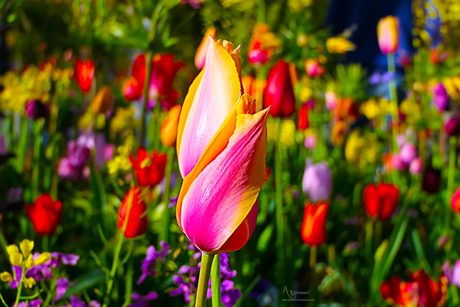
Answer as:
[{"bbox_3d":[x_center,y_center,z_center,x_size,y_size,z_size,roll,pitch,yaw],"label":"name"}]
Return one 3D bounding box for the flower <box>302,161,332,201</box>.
[{"bbox_3d":[0.129,0.042,1.130,0.043,0.058,0.043,0,10,0],"label":"flower"}]

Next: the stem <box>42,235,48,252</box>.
[{"bbox_3d":[-0.269,0.131,1.120,0.008,0.026,0.008,0,8,0],"label":"stem"}]

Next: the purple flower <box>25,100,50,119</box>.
[{"bbox_3d":[-0.402,-0.092,1.600,0.052,0.039,0.052,0,10,0],"label":"purple flower"}]

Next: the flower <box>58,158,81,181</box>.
[{"bbox_3d":[-0.314,0.031,1.500,0.043,0.042,0.043,0,10,0],"label":"flower"}]

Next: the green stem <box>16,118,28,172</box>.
[{"bbox_3d":[-0.500,-0.022,1.850,0.013,0.137,0.013,5,8,0],"label":"green stem"}]

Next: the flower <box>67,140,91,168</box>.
[{"bbox_3d":[-0.316,0.002,1.600,0.048,0.057,0.048,0,8,0],"label":"flower"}]

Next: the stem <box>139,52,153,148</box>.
[{"bbox_3d":[-0.149,-0.093,1.350,0.011,0.171,0.011,4,8,0],"label":"stem"}]

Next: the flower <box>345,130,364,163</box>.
[{"bbox_3d":[0.252,-0.014,1.550,0.041,0.064,0.041,0,8,0],"label":"flower"}]

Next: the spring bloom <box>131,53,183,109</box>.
[{"bbox_3d":[-0.110,-0.109,1.150,0.078,0.083,0.070,0,8,0],"label":"spring bloom"}]

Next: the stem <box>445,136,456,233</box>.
[{"bbox_3d":[0.431,0.061,1.500,0.013,0.190,0.013,3,8,0],"label":"stem"}]

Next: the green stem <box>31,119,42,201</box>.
[{"bbox_3d":[-0.366,0.013,1.450,0.016,0.150,0.015,0,8,0],"label":"green stem"}]

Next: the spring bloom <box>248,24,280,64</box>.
[{"bbox_3d":[0.068,-0.222,1.550,0.065,0.083,0.065,0,10,0],"label":"spring bloom"}]

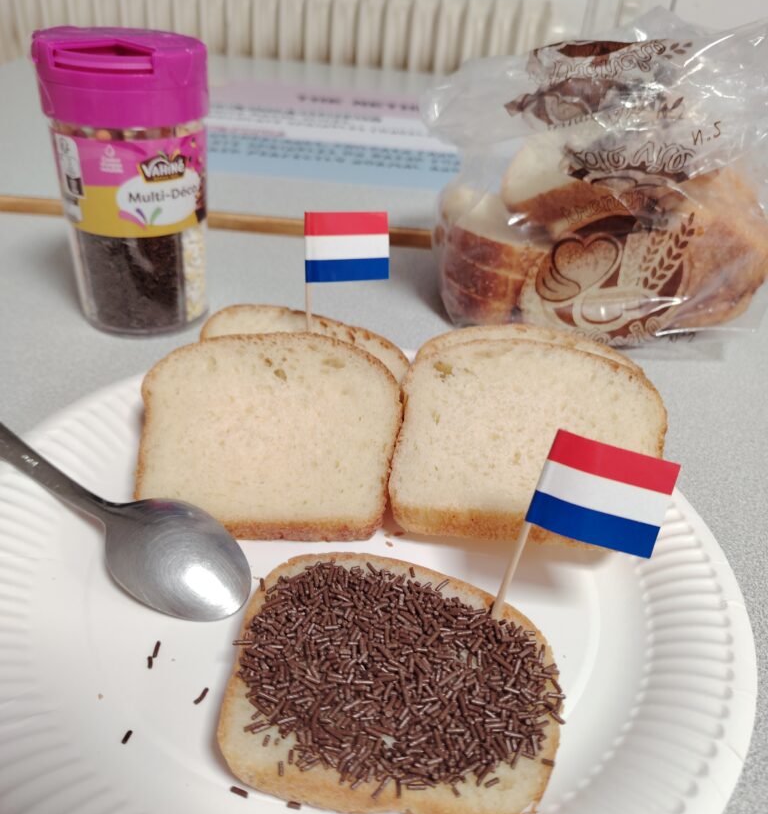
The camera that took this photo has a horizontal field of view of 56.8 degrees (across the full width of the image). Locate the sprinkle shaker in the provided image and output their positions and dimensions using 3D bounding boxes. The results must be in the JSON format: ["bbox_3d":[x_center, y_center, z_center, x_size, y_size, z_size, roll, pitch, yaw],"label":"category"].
[{"bbox_3d":[-0.115,-0.104,0.331,0.069,0.122,0.069,-23,42,-35],"label":"sprinkle shaker"}]

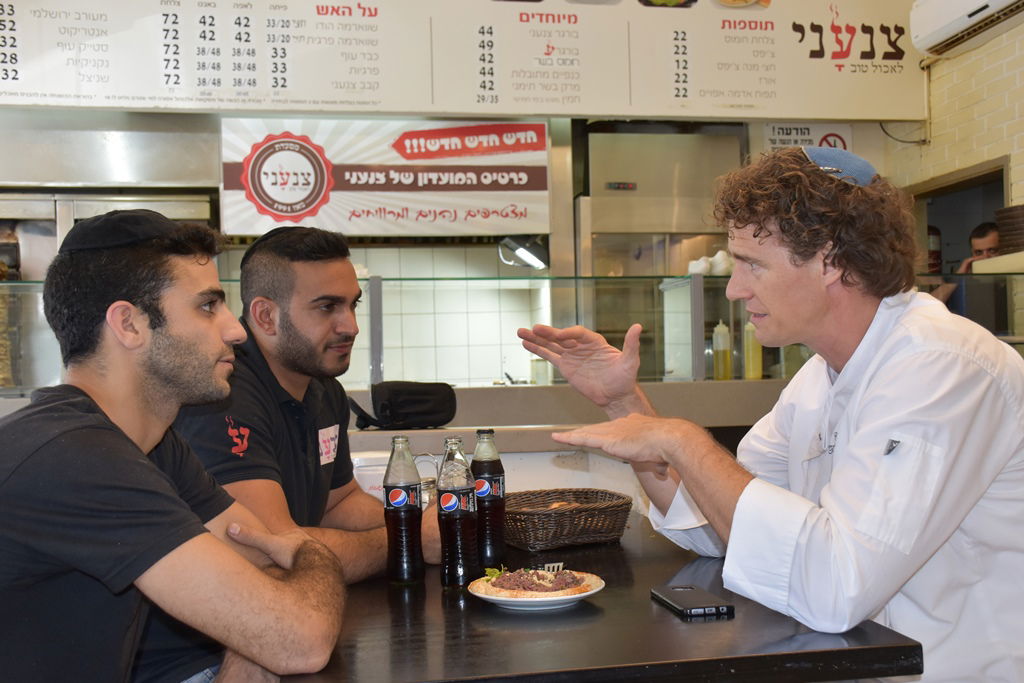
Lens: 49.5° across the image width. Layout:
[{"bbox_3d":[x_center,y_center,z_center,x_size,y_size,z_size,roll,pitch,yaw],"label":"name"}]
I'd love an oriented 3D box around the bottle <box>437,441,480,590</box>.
[{"bbox_3d":[-0.089,0.277,1.806,0.064,0.232,0.064,-2,0,0],"label":"bottle"}]

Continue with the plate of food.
[{"bbox_3d":[0.038,0.370,1.690,0.210,0.046,0.210,-2,0,0],"label":"plate of food"}]

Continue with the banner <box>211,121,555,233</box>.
[{"bbox_3d":[-0.608,-0.814,5.513,1.615,0.568,0.025,-1,0,-8],"label":"banner"}]

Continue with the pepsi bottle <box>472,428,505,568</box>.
[{"bbox_3d":[-0.042,0.273,1.940,0.064,0.232,0.064,-2,0,0],"label":"pepsi bottle"}]

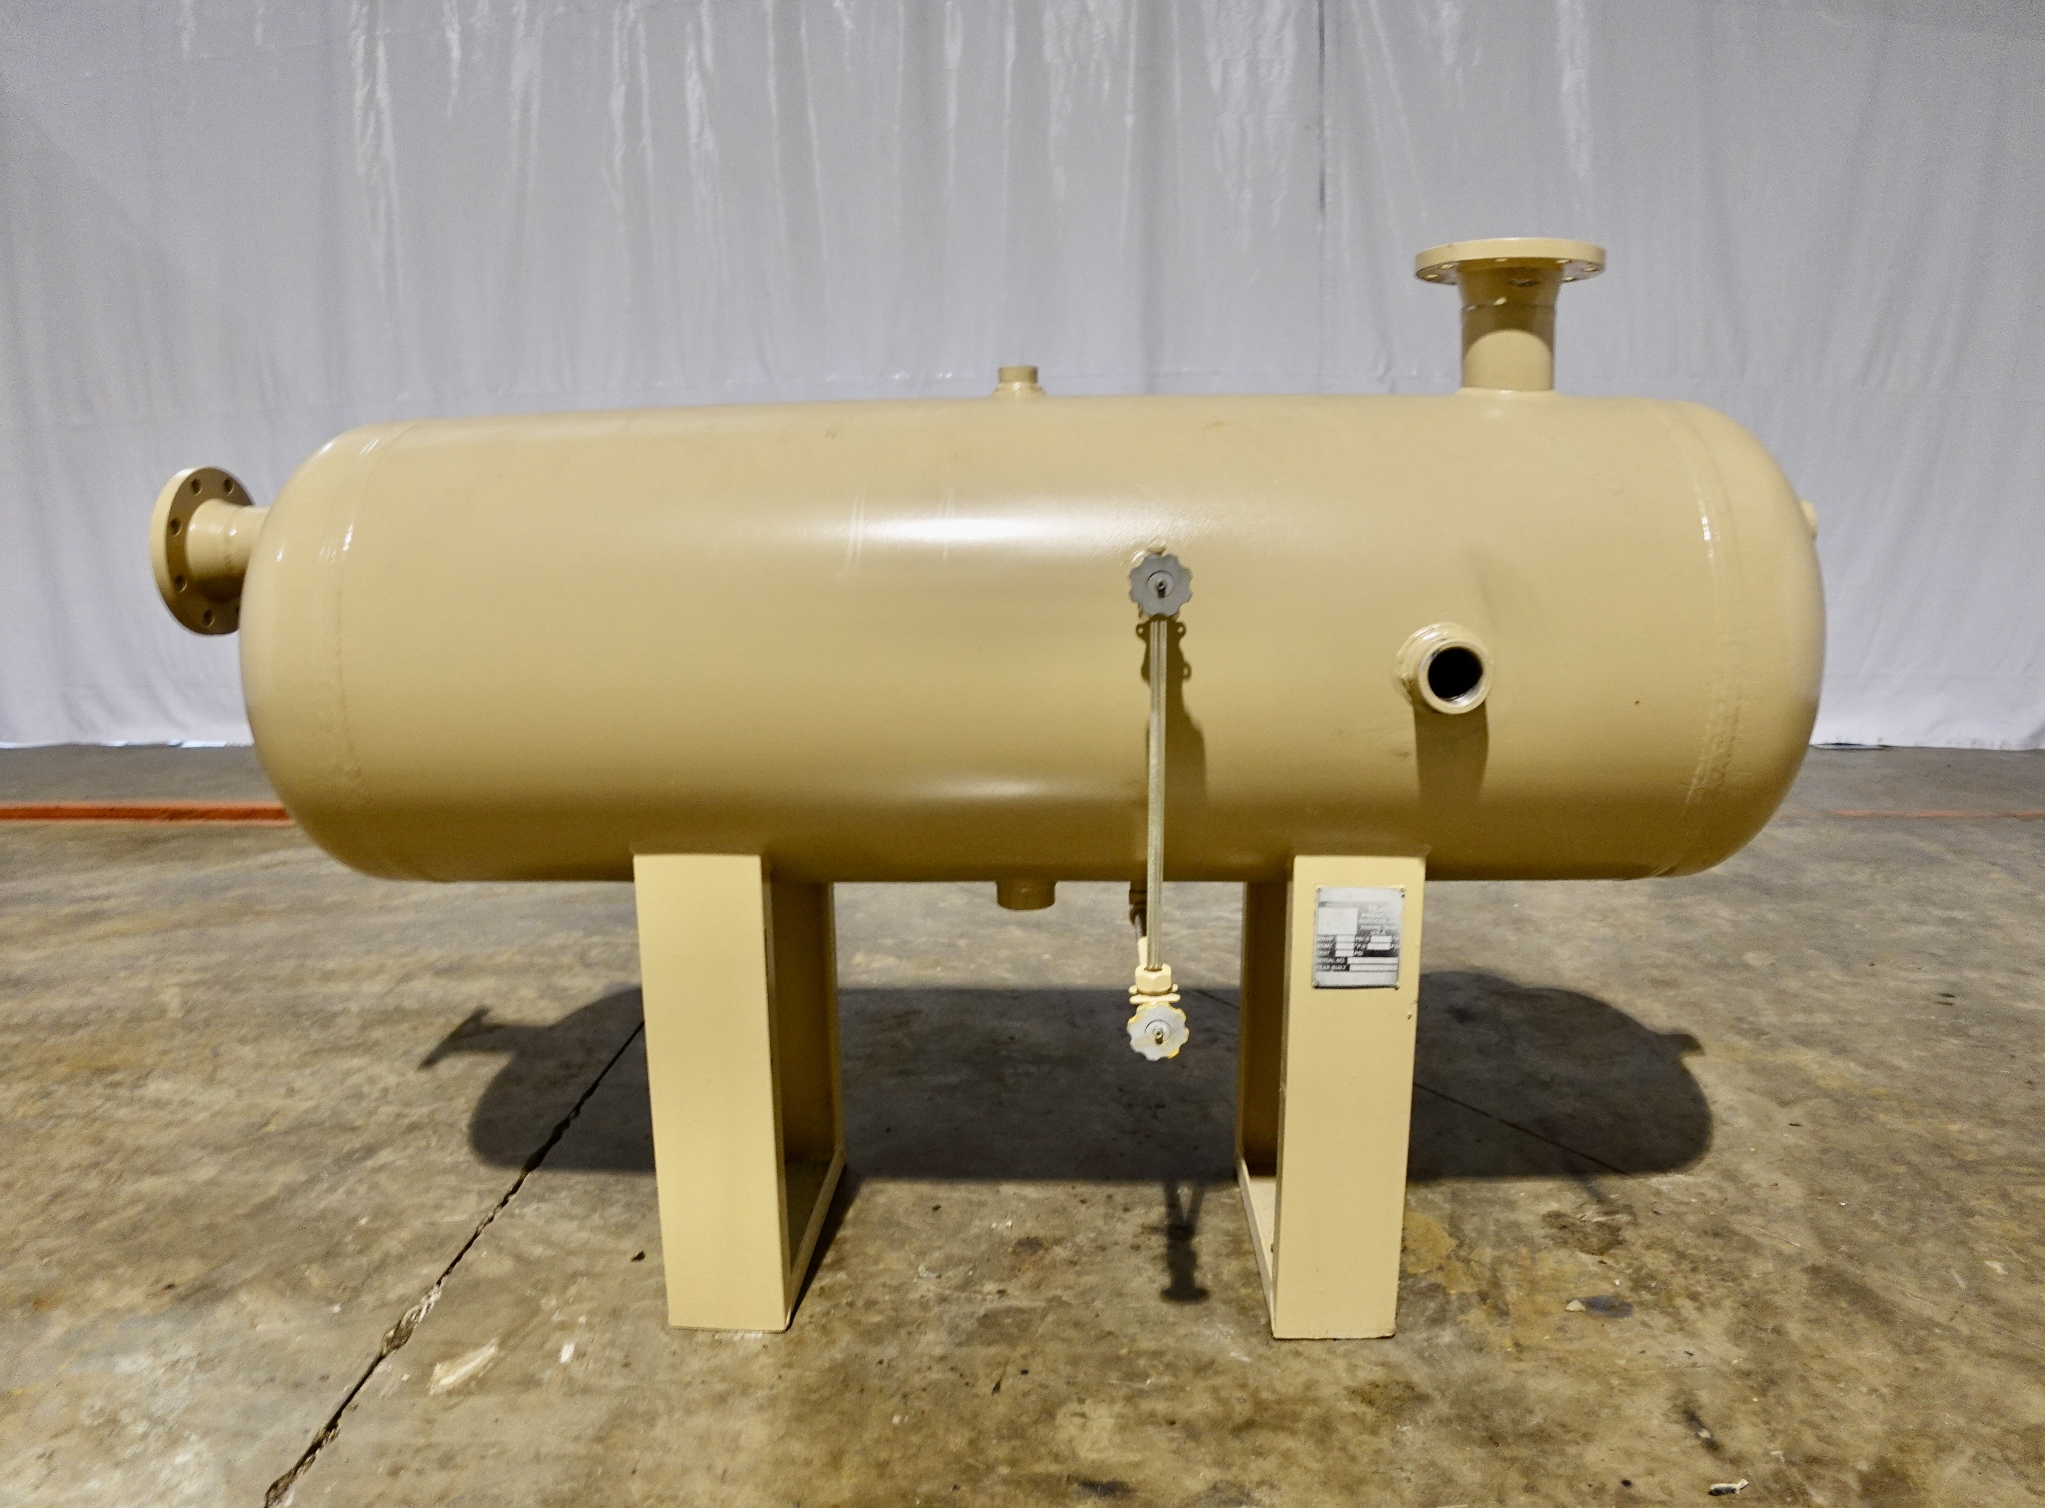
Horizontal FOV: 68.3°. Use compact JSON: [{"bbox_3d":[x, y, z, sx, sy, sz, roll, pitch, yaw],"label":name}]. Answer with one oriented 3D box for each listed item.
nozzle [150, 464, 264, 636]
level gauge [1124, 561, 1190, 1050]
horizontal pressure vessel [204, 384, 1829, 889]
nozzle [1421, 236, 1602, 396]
[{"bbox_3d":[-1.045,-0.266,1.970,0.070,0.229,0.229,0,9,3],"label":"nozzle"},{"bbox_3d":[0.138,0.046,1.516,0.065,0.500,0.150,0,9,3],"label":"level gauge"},{"bbox_3d":[0.008,-0.142,1.912,1.940,0.610,0.610,0,9,3],"label":"horizontal pressure vessel"},{"bbox_3d":[0.589,-0.519,1.820,0.229,0.180,0.229,0,9,3],"label":"nozzle"}]

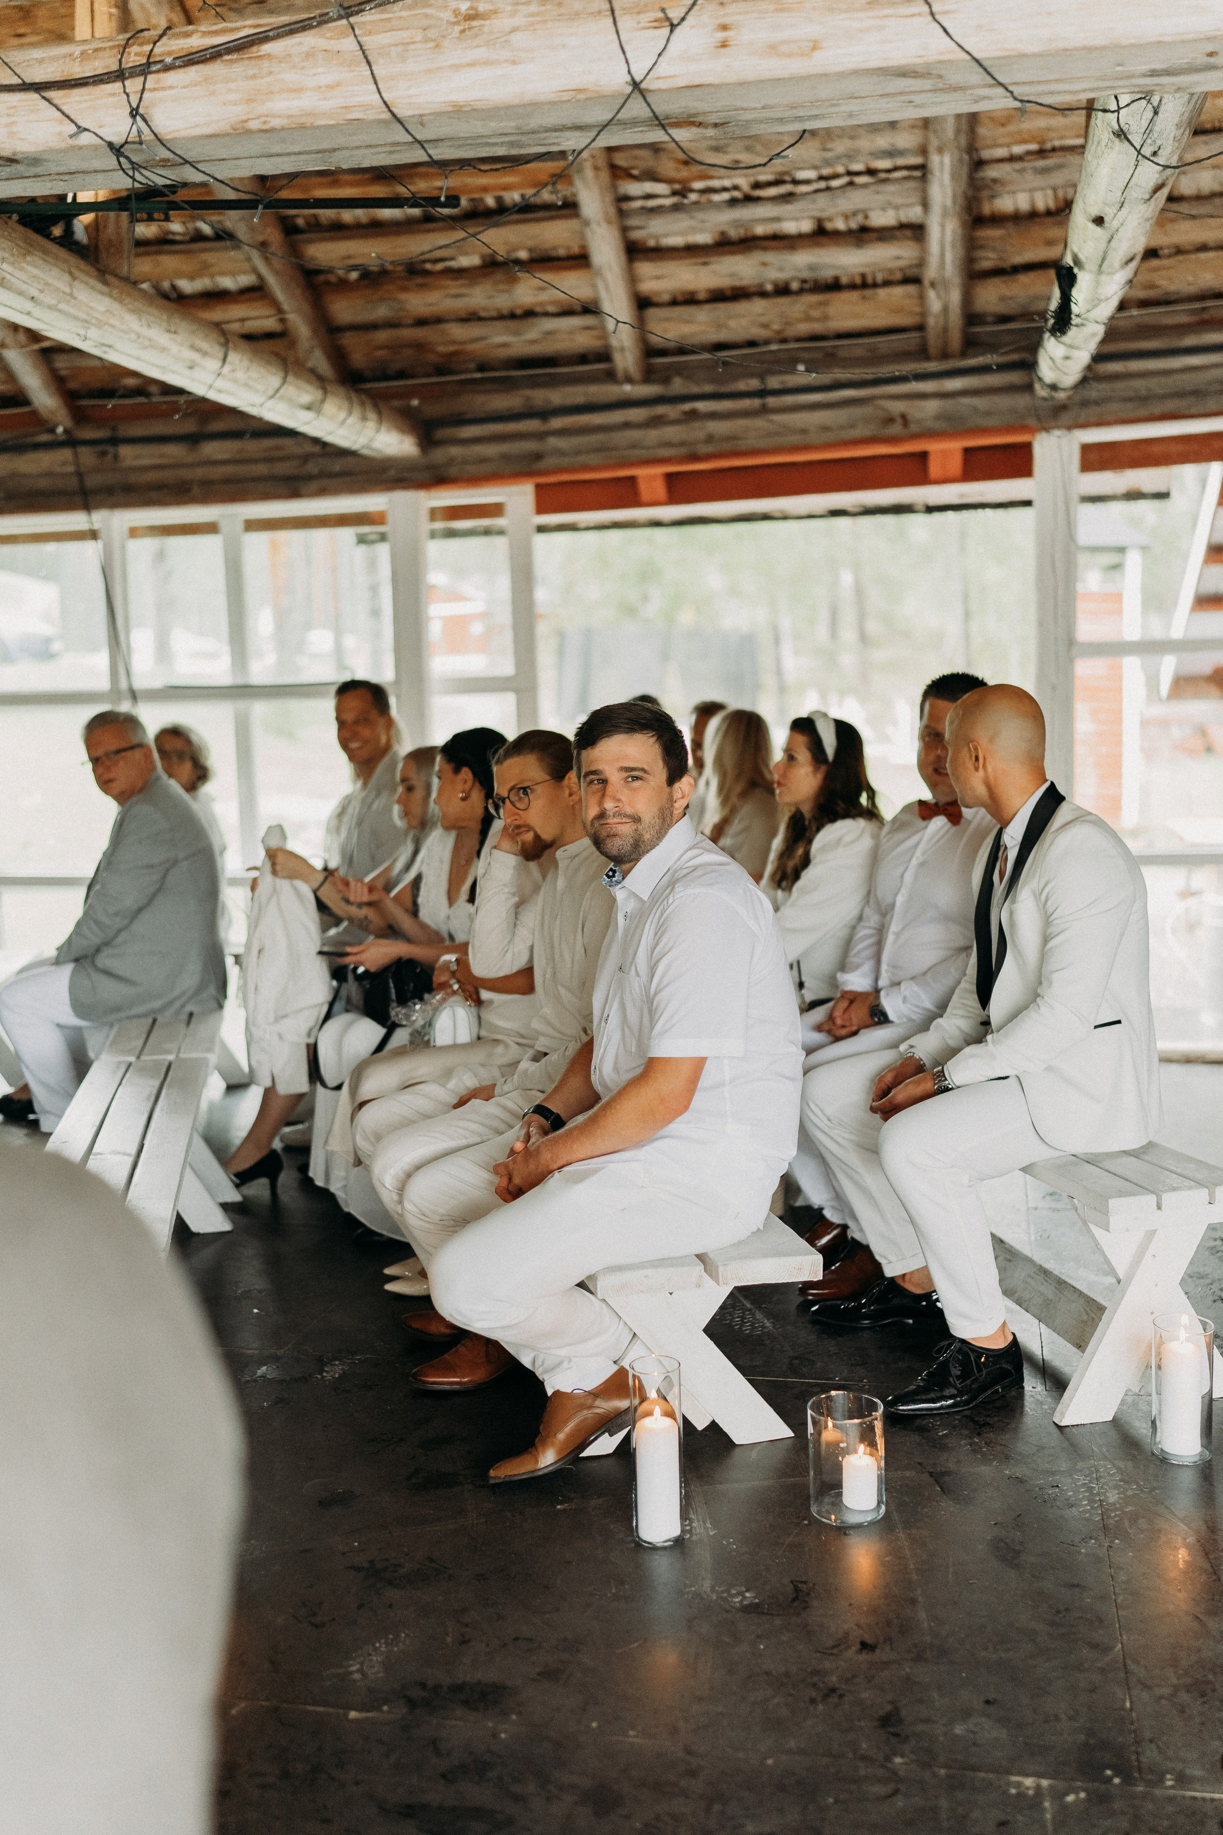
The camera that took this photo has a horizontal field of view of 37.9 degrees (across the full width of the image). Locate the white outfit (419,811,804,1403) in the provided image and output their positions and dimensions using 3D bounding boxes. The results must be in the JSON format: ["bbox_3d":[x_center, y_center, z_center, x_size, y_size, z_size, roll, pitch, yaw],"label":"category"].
[{"bbox_3d":[-0.010,0.312,3.102,0.721,0.953,0.520,-4,7,-13],"label":"white outfit"}]

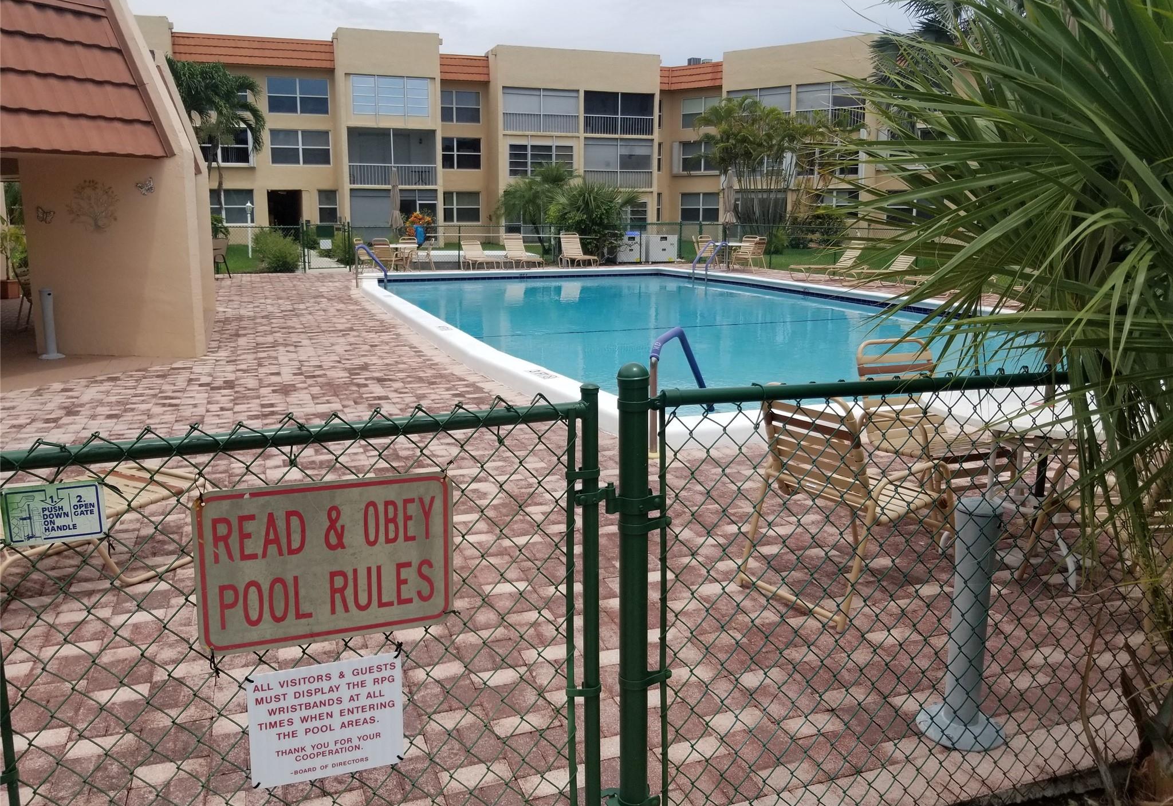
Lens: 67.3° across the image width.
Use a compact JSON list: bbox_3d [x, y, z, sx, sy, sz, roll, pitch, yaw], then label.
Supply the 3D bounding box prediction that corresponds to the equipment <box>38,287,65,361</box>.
[{"bbox_3d":[-5.723,-0.862,9.359,0.285,0.740,0.285,0,12,0],"label":"equipment"}]

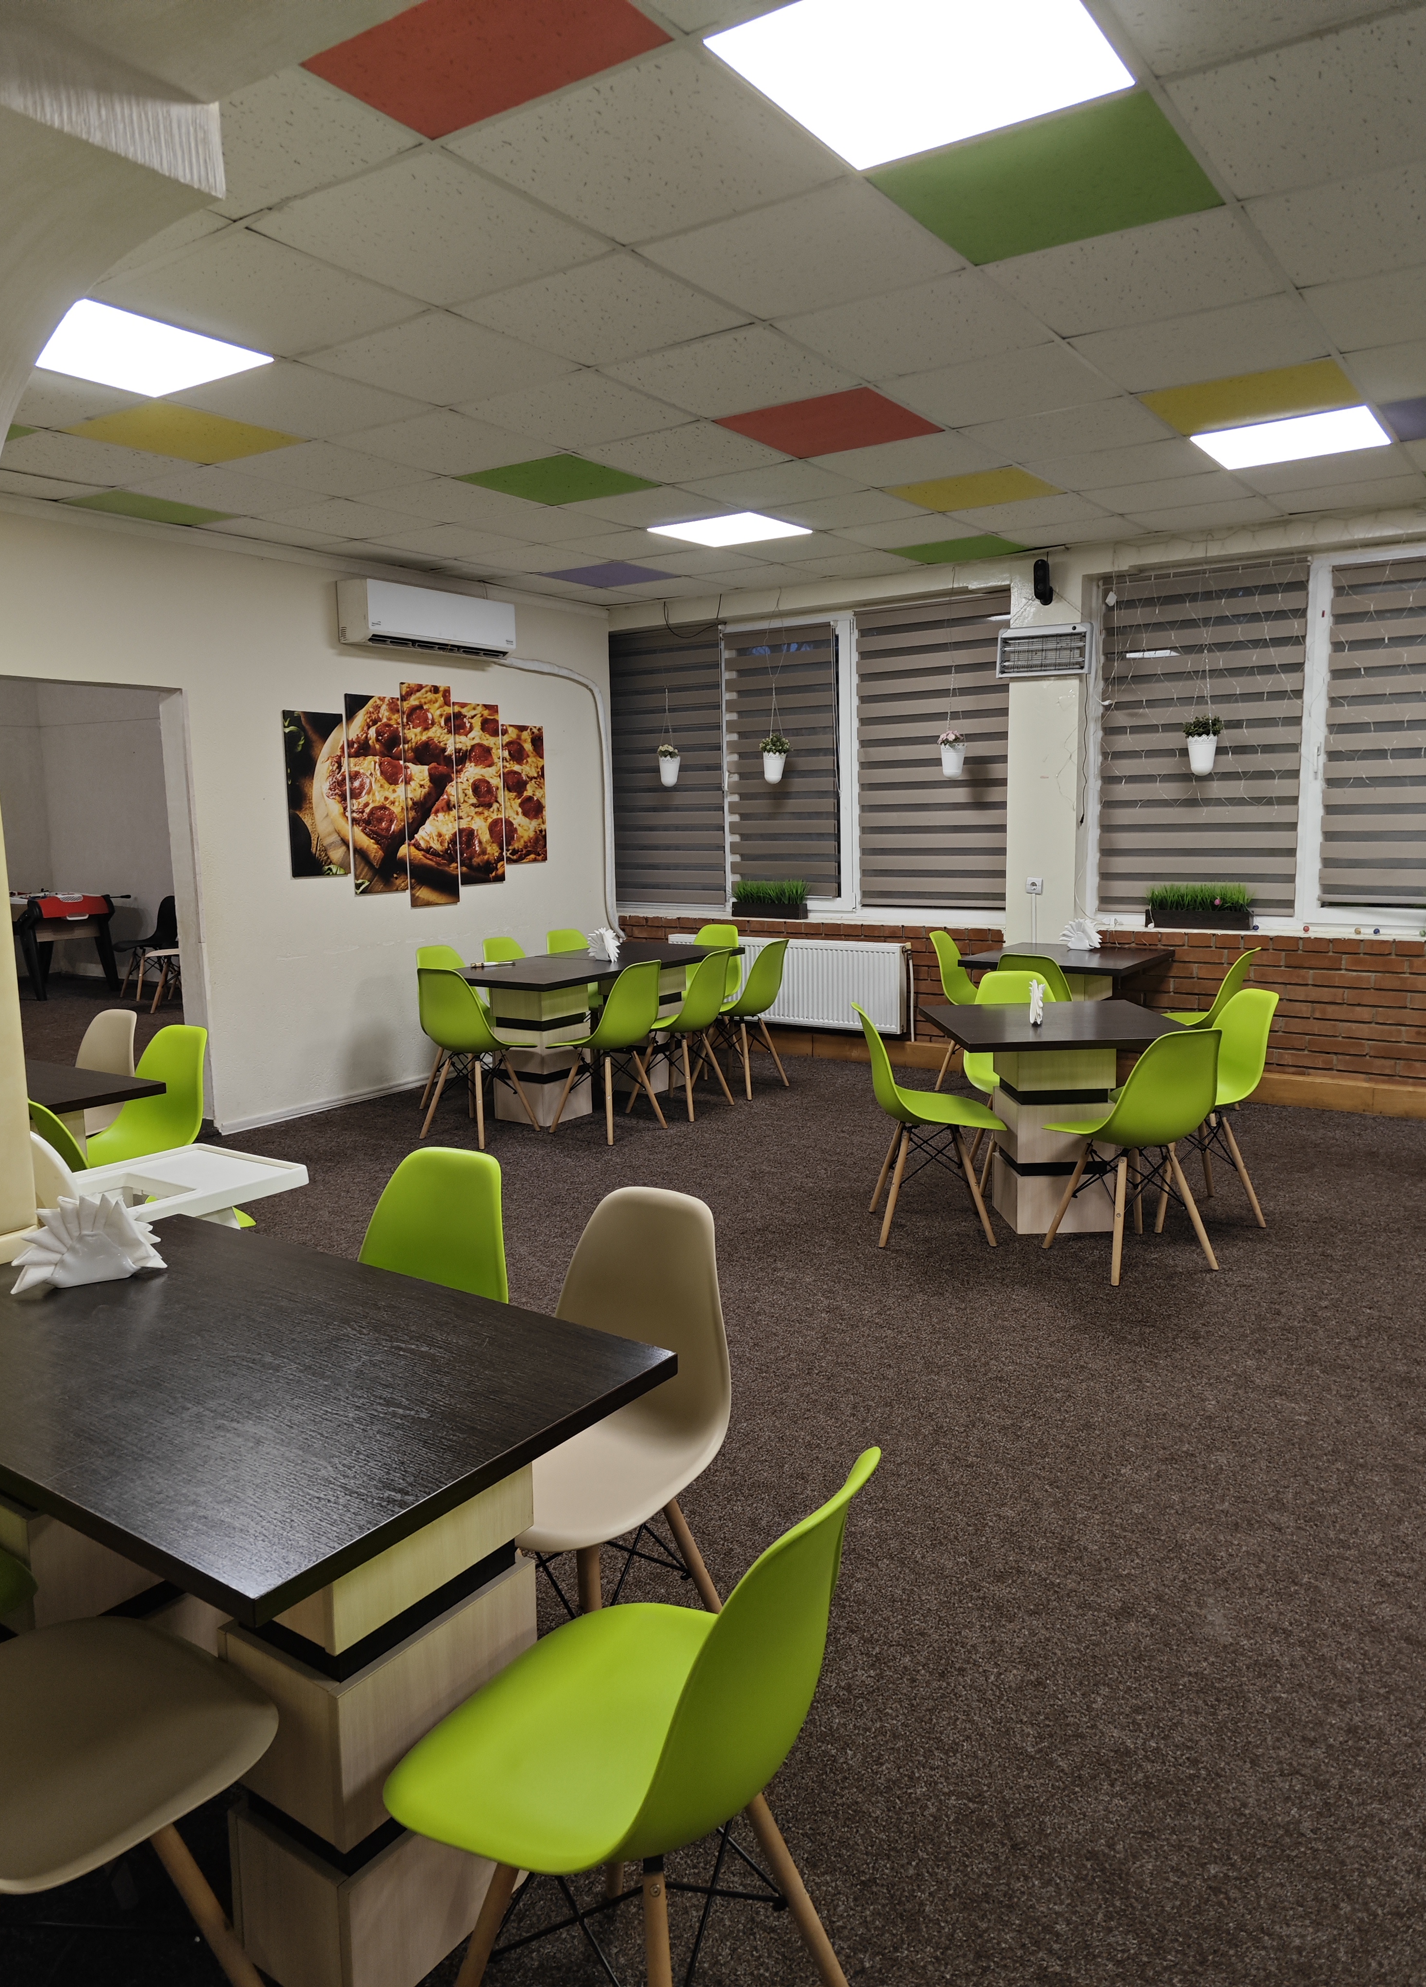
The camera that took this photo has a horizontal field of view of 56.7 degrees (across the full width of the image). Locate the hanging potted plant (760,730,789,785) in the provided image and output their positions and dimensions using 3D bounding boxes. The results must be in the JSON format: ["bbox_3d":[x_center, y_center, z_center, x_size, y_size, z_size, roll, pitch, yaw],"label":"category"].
[{"bbox_3d":[0.358,-1.357,7.641,0.195,0.285,0.195,-1,8,0],"label":"hanging potted plant"}]

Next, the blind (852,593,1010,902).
[{"bbox_3d":[1.208,-1.311,7.320,0.930,1.680,0.060,4,10,34],"label":"blind"}]

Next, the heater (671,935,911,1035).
[{"bbox_3d":[0.426,-0.075,7.886,1.600,0.500,0.110,4,9,34],"label":"heater"}]

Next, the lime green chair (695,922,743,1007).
[{"bbox_3d":[-0.069,0.027,7.573,0.450,0.805,0.520,3,9,27],"label":"lime green chair"}]

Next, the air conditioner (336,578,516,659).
[{"bbox_3d":[-1.485,-1.966,6.993,0.215,0.292,1.055,4,10,34],"label":"air conditioner"}]

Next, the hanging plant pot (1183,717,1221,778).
[{"bbox_3d":[2.337,-1.178,6.295,0.187,0.285,0.187,4,10,34],"label":"hanging plant pot"}]

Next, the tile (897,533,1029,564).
[{"bbox_3d":[1.232,-2.235,6.645,0.580,0.018,0.480,4,10,34],"label":"tile"}]

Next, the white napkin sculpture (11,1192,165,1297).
[{"bbox_3d":[-1.045,0.407,2.205,0.230,0.140,0.075,-5,9,-28],"label":"white napkin sculpture"}]

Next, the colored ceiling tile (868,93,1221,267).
[{"bbox_3d":[0.711,-1.689,2.764,0.585,0.018,0.585,4,10,34],"label":"colored ceiling tile"}]

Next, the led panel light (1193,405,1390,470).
[{"bbox_3d":[2.063,-1.984,4.706,0.590,0.020,0.590,4,10,34],"label":"led panel light"}]

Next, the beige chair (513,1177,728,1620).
[{"bbox_3d":[-0.223,0.771,2.149,0.460,0.800,0.500,4,10,34],"label":"beige chair"}]

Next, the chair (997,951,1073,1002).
[{"bbox_3d":[1.540,0.190,6.205,0.450,0.805,0.520,4,9,30],"label":"chair"}]

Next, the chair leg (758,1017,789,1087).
[{"bbox_3d":[0.330,0.320,7.084,0.030,0.398,0.030,-16,11,39],"label":"chair leg"}]

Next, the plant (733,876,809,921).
[{"bbox_3d":[0.330,-0.571,7.919,0.490,0.230,0.130,4,10,34],"label":"plant"}]

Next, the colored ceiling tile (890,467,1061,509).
[{"bbox_3d":[1.075,-2.060,5.402,0.585,0.018,0.585,4,10,34],"label":"colored ceiling tile"}]

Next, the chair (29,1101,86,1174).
[{"bbox_3d":[-1.550,0.622,3.567,0.455,0.800,0.515,7,11,43],"label":"chair"}]

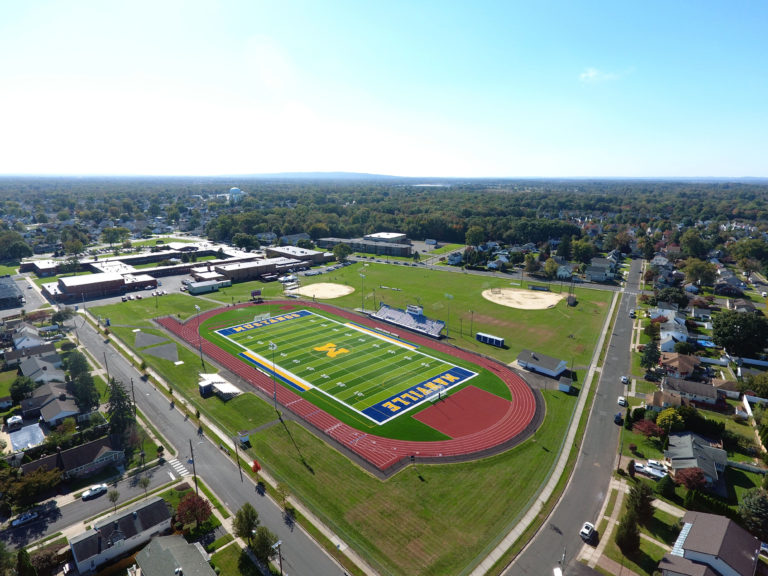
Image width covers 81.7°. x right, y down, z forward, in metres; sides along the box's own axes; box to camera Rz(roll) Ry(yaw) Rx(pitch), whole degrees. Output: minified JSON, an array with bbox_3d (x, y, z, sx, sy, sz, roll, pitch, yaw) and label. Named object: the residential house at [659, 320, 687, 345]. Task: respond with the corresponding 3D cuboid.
[{"bbox_3d":[131.840,20.360,202.270,10.200,6.700,15.000,7,15,25],"label":"residential house"}]

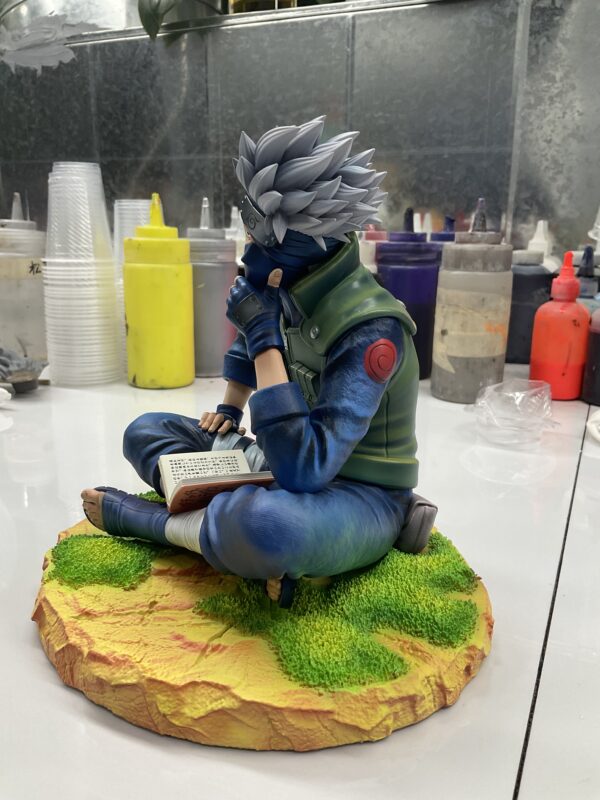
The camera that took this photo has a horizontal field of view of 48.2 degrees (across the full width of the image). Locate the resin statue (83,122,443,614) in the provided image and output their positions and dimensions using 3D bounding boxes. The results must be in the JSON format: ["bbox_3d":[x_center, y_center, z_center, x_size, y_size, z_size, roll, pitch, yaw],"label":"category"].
[{"bbox_3d":[-0.018,-0.021,0.292,0.154,0.186,0.123,-3,14,-15],"label":"resin statue"}]

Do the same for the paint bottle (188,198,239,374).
[{"bbox_3d":[-0.107,-0.133,0.792,0.072,0.202,0.072,-1,14,-7],"label":"paint bottle"}]

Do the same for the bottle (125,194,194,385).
[{"bbox_3d":[-0.157,-0.121,0.736,0.075,0.204,0.075,-2,14,-12],"label":"bottle"}]

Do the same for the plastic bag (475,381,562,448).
[{"bbox_3d":[0.180,0.009,0.562,0.070,0.041,0.068,1,14,0],"label":"plastic bag"}]

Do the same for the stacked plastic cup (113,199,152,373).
[{"bbox_3d":[-0.192,-0.137,0.808,0.074,0.201,0.074,-3,14,-13],"label":"stacked plastic cup"}]

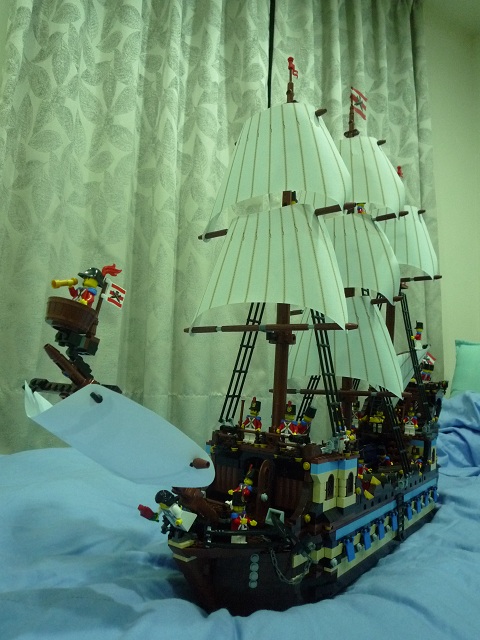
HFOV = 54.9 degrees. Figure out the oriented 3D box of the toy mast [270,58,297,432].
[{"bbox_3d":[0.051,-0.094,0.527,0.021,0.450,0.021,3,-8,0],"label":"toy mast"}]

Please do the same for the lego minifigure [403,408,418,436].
[{"bbox_3d":[0.276,0.165,0.749,0.025,0.046,0.016,-2,-10,29],"label":"lego minifigure"}]

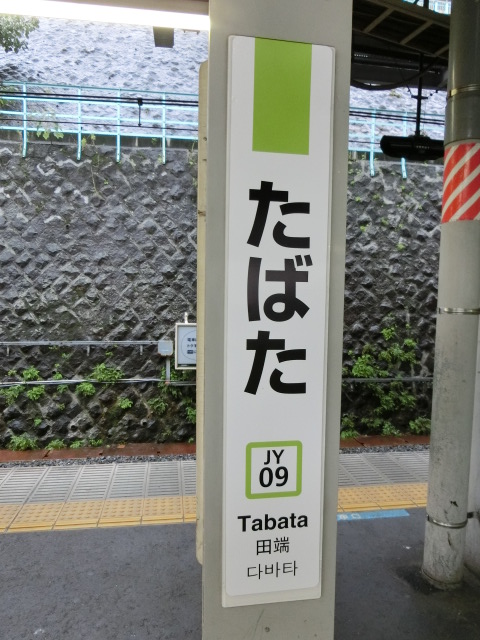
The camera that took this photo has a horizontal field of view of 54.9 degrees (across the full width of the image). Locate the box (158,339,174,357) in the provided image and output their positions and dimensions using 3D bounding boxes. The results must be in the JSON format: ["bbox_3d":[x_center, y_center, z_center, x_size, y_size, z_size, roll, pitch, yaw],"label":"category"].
[{"bbox_3d":[-1.472,0.559,9.202,0.286,0.294,0.180,0,5,-8],"label":"box"}]

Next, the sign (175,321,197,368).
[{"bbox_3d":[-0.866,0.522,9.226,0.826,0.922,0.120,0,5,-8],"label":"sign"}]

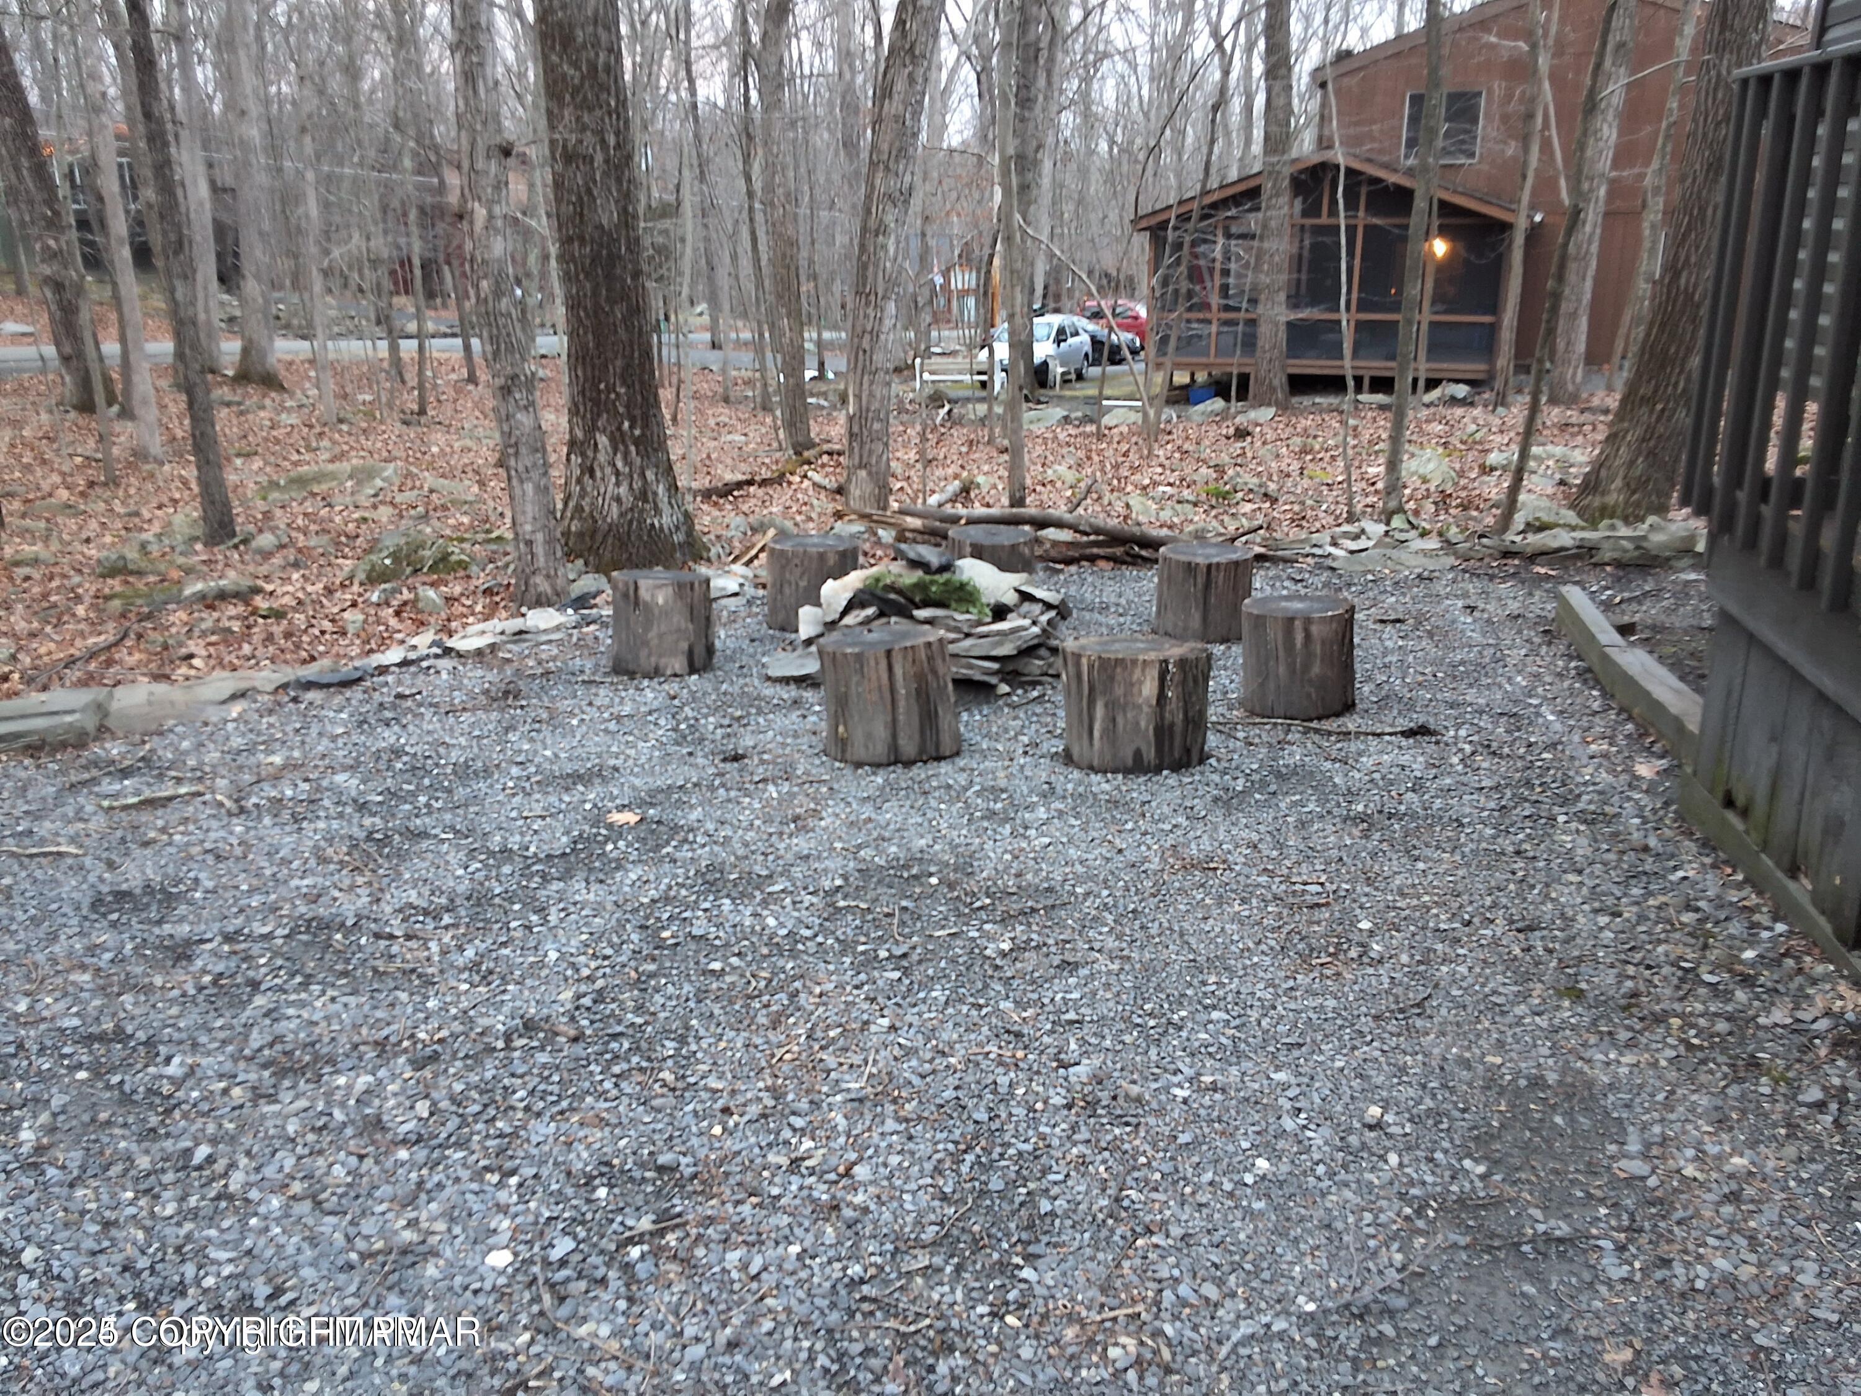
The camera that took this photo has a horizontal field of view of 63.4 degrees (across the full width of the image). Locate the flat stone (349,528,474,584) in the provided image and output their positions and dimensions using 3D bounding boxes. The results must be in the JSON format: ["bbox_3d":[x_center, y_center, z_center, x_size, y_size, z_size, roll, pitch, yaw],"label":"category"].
[{"bbox_3d":[-2.471,-0.682,7.140,0.570,0.220,0.400,-5,16,-19],"label":"flat stone"}]

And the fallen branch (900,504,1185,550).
[{"bbox_3d":[0.609,-1.012,8.700,1.998,0.160,0.160,12,20,37],"label":"fallen branch"}]

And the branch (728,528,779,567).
[{"bbox_3d":[-1.024,-0.877,8.750,0.090,0.070,0.530,7,28,22],"label":"branch"}]

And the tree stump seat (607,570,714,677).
[{"bbox_3d":[-1.093,-0.310,6.130,0.394,0.358,0.394,-3,16,-10],"label":"tree stump seat"}]

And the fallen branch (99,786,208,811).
[{"bbox_3d":[-2.379,0.307,4.618,0.280,0.025,0.030,-7,17,-27],"label":"fallen branch"}]

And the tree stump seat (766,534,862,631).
[{"bbox_3d":[-0.543,-0.553,7.221,0.430,0.380,0.430,1,15,0],"label":"tree stump seat"}]

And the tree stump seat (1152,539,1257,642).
[{"bbox_3d":[1.236,-0.488,6.805,0.414,0.368,0.414,3,16,10],"label":"tree stump seat"}]

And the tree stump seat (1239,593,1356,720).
[{"bbox_3d":[1.246,-0.146,5.123,0.347,0.362,0.347,4,16,14],"label":"tree stump seat"}]

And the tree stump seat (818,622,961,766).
[{"bbox_3d":[-0.133,-0.021,4.977,0.440,0.368,0.440,0,16,0],"label":"tree stump seat"}]

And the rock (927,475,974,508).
[{"bbox_3d":[0.136,-1.421,10.400,0.320,0.200,0.320,0,16,0],"label":"rock"}]

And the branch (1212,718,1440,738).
[{"bbox_3d":[1.279,0.085,4.886,0.720,0.030,0.060,2,15,7],"label":"branch"}]

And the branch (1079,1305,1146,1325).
[{"bbox_3d":[0.256,0.855,2.096,0.100,0.009,0.012,-5,16,-17],"label":"branch"}]

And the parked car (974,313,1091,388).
[{"bbox_3d":[2.316,-7.670,33.300,1.720,1.480,4.400,5,17,17],"label":"parked car"}]

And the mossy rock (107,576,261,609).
[{"bbox_3d":[-3.495,-0.523,7.116,0.660,0.110,0.240,-5,16,-20],"label":"mossy rock"}]

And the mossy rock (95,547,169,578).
[{"bbox_3d":[-4.468,-0.770,8.412,0.400,0.150,0.270,-8,18,-27],"label":"mossy rock"}]

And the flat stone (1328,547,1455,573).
[{"bbox_3d":[2.707,-0.828,8.930,0.720,0.090,0.300,-1,15,-7],"label":"flat stone"}]

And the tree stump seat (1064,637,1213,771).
[{"bbox_3d":[0.627,0.010,4.616,0.431,0.328,0.431,2,15,8],"label":"tree stump seat"}]

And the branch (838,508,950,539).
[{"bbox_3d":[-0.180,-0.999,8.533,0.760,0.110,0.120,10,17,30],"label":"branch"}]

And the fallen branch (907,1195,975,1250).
[{"bbox_3d":[0.017,0.818,2.369,0.025,0.012,0.169,12,20,35],"label":"fallen branch"}]

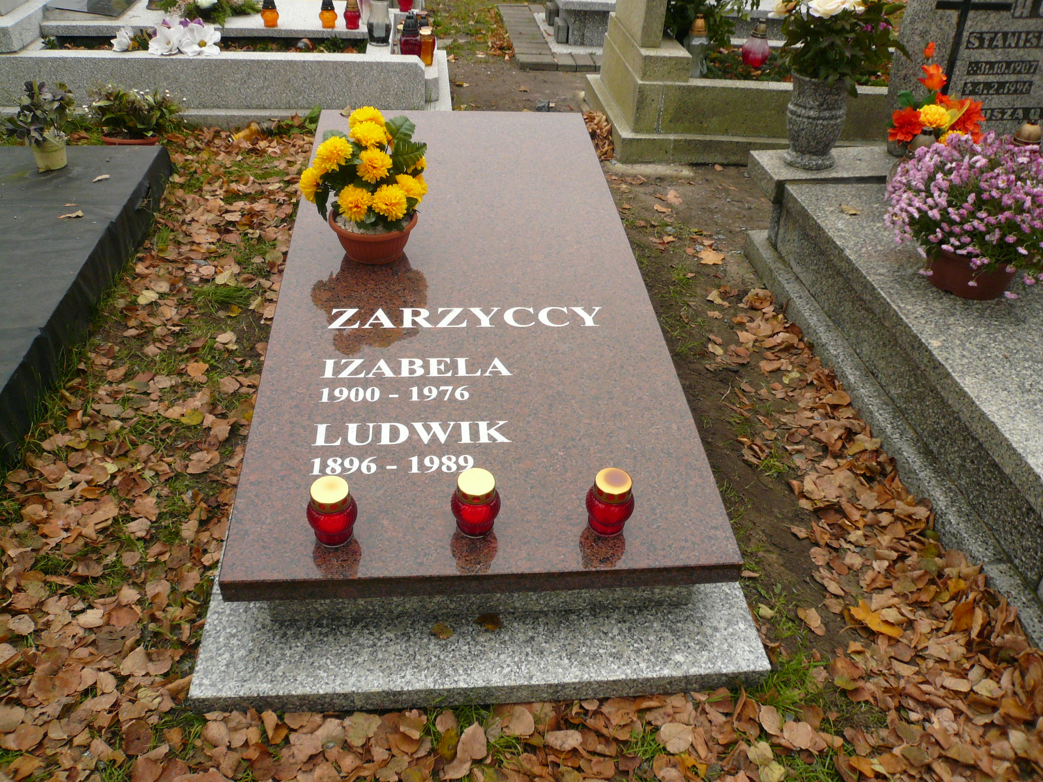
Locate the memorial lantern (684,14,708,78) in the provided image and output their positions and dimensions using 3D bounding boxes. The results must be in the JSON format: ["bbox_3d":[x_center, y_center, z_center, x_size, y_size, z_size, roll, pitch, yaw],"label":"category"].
[{"bbox_3d":[0.750,-1.467,3.564,0.105,0.260,0.105,-1,37,-5],"label":"memorial lantern"}]

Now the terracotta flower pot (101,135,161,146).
[{"bbox_3d":[-1.592,-0.991,3.460,0.235,0.105,0.150,-1,36,-6],"label":"terracotta flower pot"}]

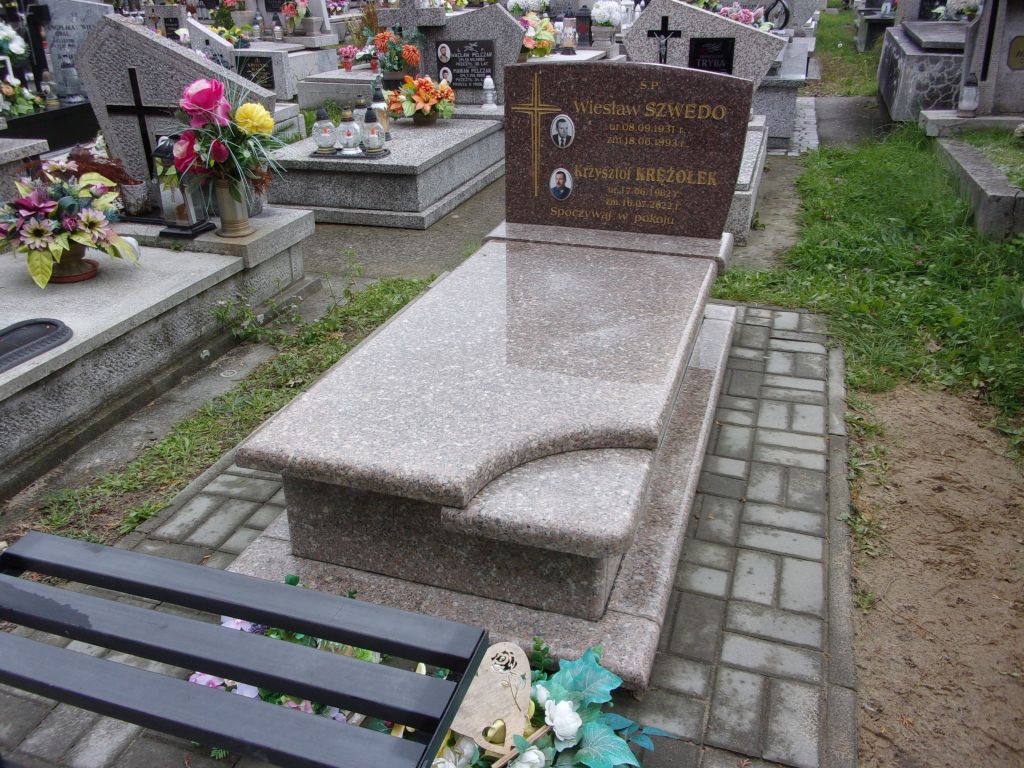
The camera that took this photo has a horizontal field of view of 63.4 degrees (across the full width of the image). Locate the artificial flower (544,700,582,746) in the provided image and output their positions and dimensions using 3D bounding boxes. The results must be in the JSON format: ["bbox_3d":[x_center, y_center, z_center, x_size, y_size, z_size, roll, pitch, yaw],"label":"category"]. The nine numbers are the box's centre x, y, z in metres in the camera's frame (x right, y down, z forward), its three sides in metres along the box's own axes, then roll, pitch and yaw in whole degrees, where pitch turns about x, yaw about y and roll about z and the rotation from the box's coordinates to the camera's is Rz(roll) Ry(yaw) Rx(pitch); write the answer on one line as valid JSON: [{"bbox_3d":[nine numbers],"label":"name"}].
[{"bbox_3d":[0.088,0.576,1.413,0.065,0.055,0.065,-1,27,1],"label":"artificial flower"}]

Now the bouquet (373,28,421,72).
[{"bbox_3d":[-0.817,-2.379,5.908,0.340,0.300,0.320,8,28,17],"label":"bouquet"}]

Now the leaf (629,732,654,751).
[{"bbox_3d":[0.226,0.624,1.445,0.043,0.014,0.030,8,28,17],"label":"leaf"}]

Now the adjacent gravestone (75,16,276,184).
[{"bbox_3d":[-1.401,-1.155,3.571,0.915,0.810,0.110,8,28,17],"label":"adjacent gravestone"}]

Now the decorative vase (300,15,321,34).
[{"bbox_3d":[-2.329,-4.158,9.621,0.230,0.230,0.230,8,28,17],"label":"decorative vase"}]

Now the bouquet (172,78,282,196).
[{"bbox_3d":[-1.100,-0.953,3.201,0.430,0.430,0.400,8,28,17],"label":"bouquet"}]

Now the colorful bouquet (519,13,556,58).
[{"bbox_3d":[0.248,-3.394,8.066,0.360,0.420,0.340,-1,27,1],"label":"colorful bouquet"}]

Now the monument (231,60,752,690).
[{"bbox_3d":[0.111,-0.297,2.339,0.945,0.985,1.880,8,28,17],"label":"monument"}]

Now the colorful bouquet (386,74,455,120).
[{"bbox_3d":[-0.625,-1.963,5.655,0.450,0.300,0.380,8,28,17],"label":"colorful bouquet"}]

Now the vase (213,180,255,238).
[{"bbox_3d":[-1.137,-0.716,3.337,0.164,0.220,0.164,8,28,17],"label":"vase"}]

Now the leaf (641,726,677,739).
[{"bbox_3d":[0.263,0.625,1.485,0.063,0.013,0.021,8,28,17],"label":"leaf"}]

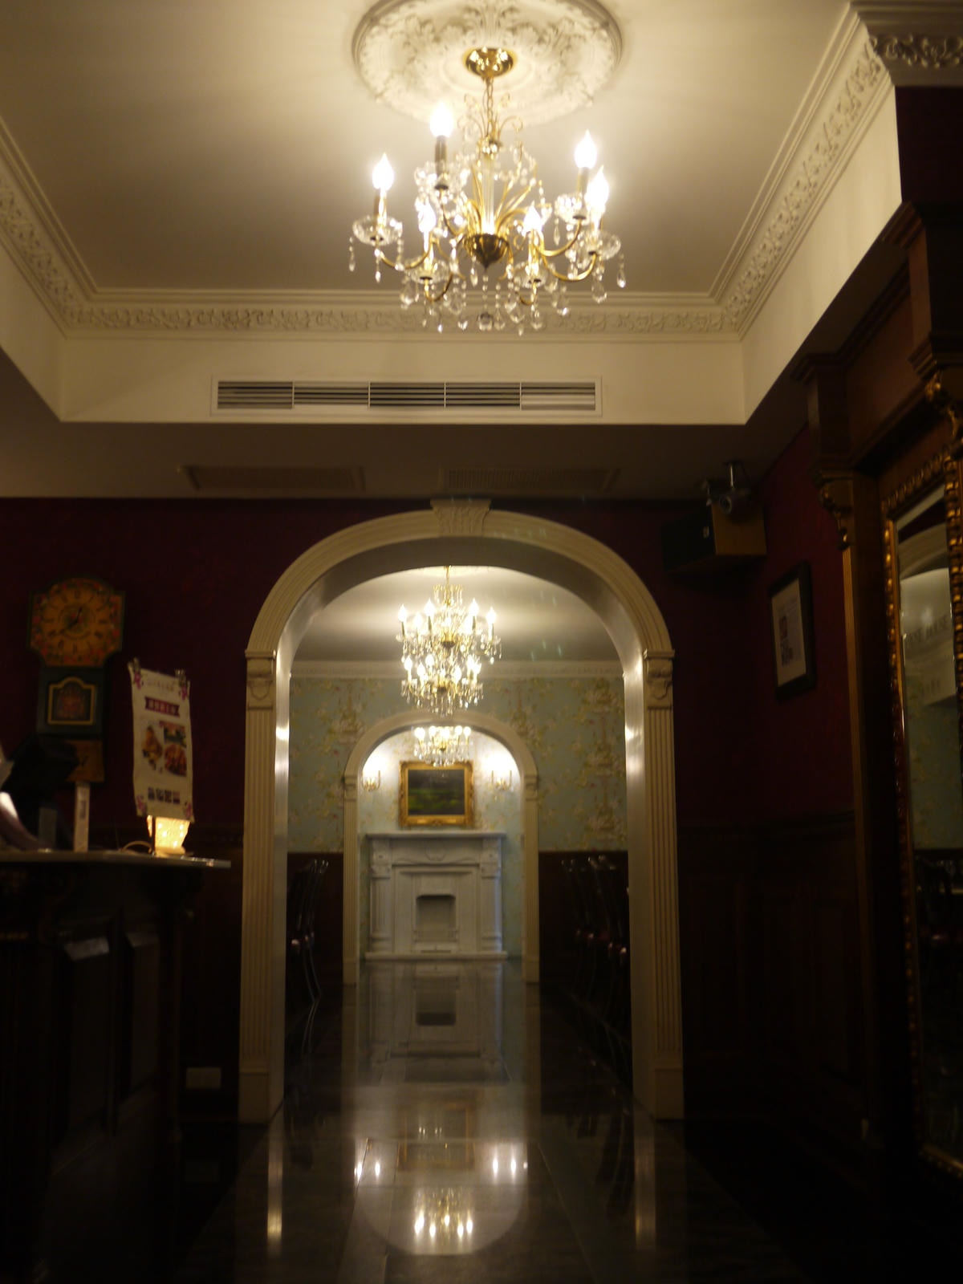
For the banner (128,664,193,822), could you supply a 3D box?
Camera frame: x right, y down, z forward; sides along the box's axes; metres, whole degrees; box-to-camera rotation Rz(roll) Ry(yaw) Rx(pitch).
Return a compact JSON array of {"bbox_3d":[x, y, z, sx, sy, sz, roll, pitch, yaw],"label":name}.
[{"bbox_3d":[-1.047,0.337,4.881,0.050,0.492,0.288,-5,-10,27],"label":"banner"}]

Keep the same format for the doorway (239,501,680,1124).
[{"bbox_3d":[-0.093,0.690,6.330,1.780,2.522,0.608,0,-9,-2],"label":"doorway"}]

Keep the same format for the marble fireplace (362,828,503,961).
[{"bbox_3d":[-0.532,2.930,17.226,1.607,1.445,0.349,0,-9,-2],"label":"marble fireplace"}]

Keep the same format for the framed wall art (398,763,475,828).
[{"bbox_3d":[-0.525,1.800,17.529,0.870,0.771,0.070,0,-9,-2],"label":"framed wall art"}]

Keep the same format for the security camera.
[{"bbox_3d":[0.949,-0.598,5.666,0.130,0.200,0.160,-8,-11,39],"label":"security camera"}]

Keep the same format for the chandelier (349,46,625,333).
[{"bbox_3d":[0.015,-1.094,3.583,0.645,0.711,0.645,0,-9,-2],"label":"chandelier"}]

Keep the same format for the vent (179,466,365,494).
[{"bbox_3d":[-0.817,-0.644,5.936,0.698,0.030,0.398,0,-9,-2],"label":"vent"}]

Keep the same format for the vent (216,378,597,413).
[{"bbox_3d":[-0.263,-0.863,5.228,1.357,0.128,0.040,0,-9,-2],"label":"vent"}]

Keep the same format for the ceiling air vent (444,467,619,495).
[{"bbox_3d":[0.188,-0.643,5.981,0.698,0.030,0.398,0,-9,-2],"label":"ceiling air vent"}]

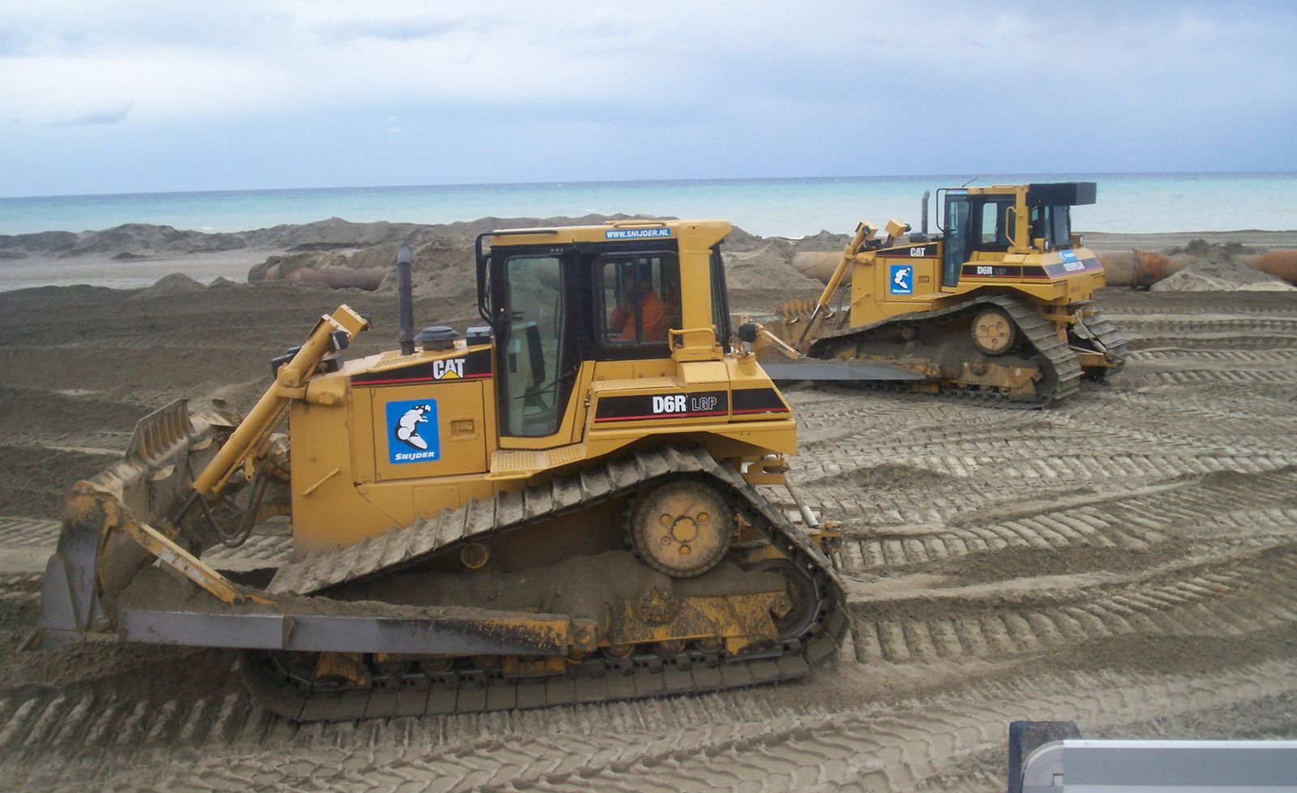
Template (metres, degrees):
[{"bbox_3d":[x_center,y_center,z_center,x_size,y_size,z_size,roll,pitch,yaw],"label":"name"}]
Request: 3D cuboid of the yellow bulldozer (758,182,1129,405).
[{"bbox_3d":[4.726,-1.689,21.215,5.500,3.220,4.060,4,10,36],"label":"yellow bulldozer"}]

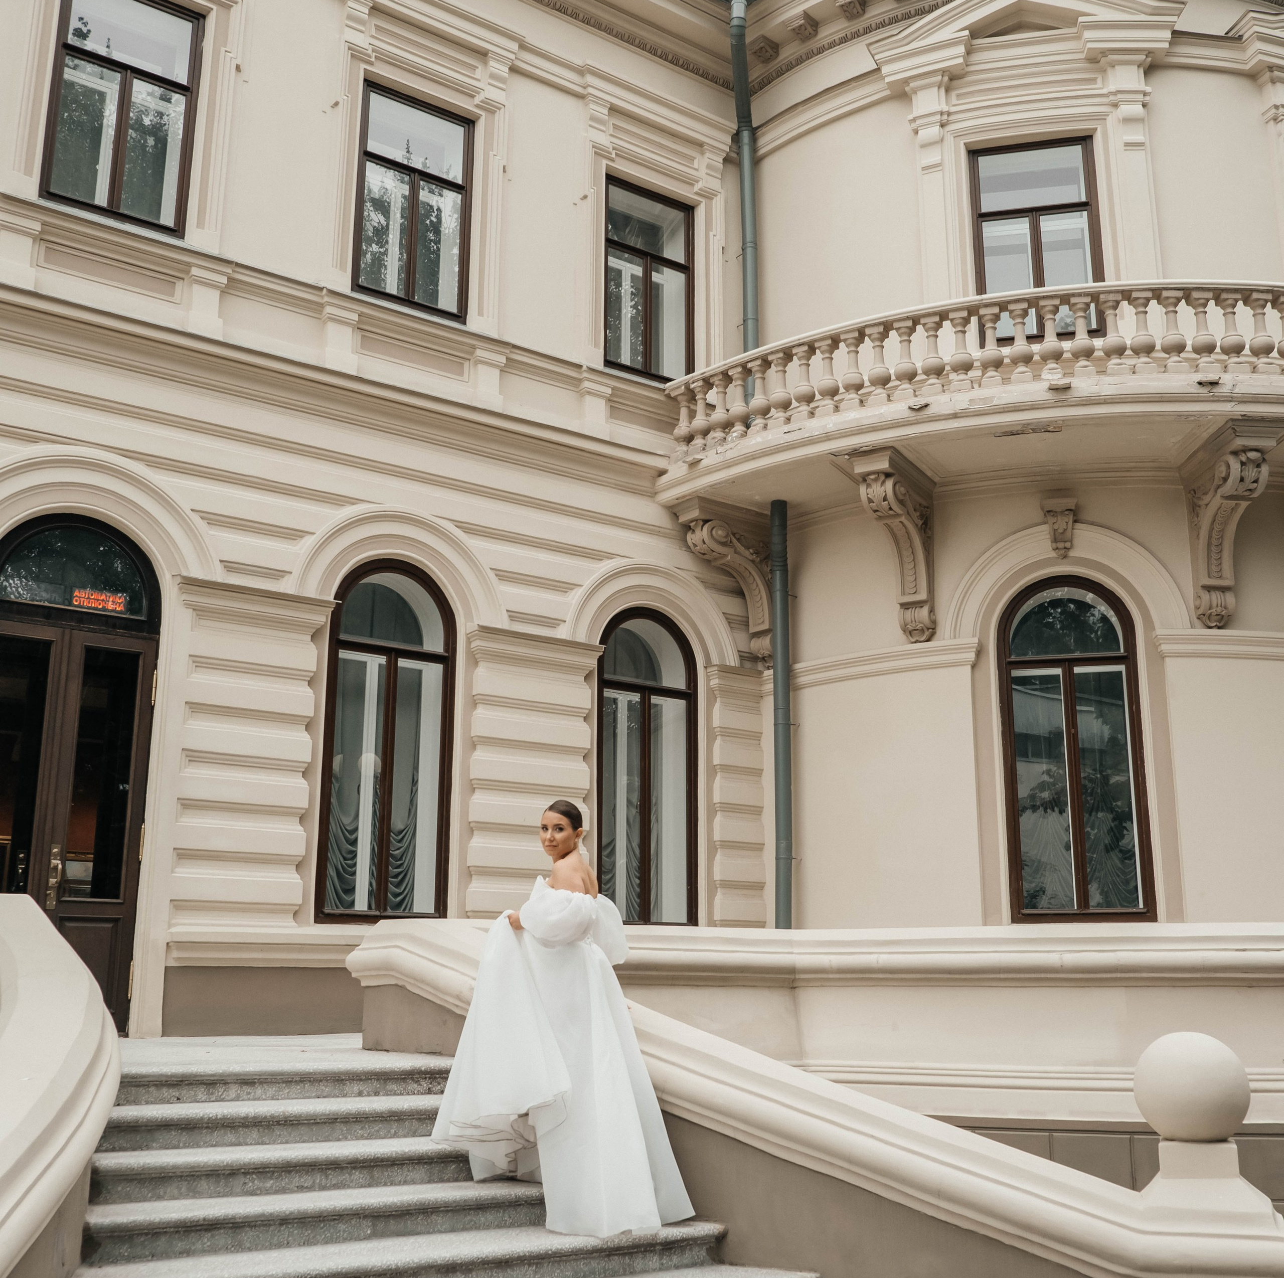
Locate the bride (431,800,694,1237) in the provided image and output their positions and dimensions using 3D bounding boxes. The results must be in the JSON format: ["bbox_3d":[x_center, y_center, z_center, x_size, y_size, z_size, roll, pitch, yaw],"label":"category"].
[{"bbox_3d":[-0.297,1.530,6.009,0.900,1.690,0.880,-11,-18,39],"label":"bride"}]

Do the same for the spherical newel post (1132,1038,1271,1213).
[{"bbox_3d":[2.077,1.801,5.393,0.460,0.645,0.460,-3,-14,13],"label":"spherical newel post"}]

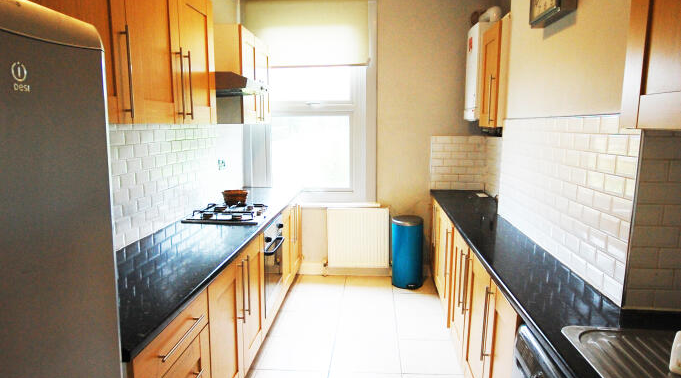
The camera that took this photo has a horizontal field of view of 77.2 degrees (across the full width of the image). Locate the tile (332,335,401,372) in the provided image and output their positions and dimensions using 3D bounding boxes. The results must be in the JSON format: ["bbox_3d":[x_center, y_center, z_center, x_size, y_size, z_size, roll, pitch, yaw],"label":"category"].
[{"bbox_3d":[0.174,1.146,2.948,0.464,0.010,0.439,0,9,4],"label":"tile"}]

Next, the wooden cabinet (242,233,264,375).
[{"bbox_3d":[-0.814,0.686,2.670,0.570,0.714,0.509,0,9,4],"label":"wooden cabinet"}]

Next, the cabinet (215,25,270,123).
[{"bbox_3d":[-0.891,-0.940,3.722,0.357,0.739,0.886,0,9,4],"label":"cabinet"}]

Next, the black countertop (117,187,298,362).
[{"bbox_3d":[-0.823,0.262,2.844,0.633,0.042,3.132,0,9,4],"label":"black countertop"}]

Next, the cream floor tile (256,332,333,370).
[{"bbox_3d":[-0.293,1.150,3.016,0.465,0.010,0.450,1,9,4],"label":"cream floor tile"}]

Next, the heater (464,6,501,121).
[{"bbox_3d":[1.321,-1.042,3.767,0.330,0.870,0.450,1,9,5],"label":"heater"}]

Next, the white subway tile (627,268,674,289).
[{"bbox_3d":[1.159,0.339,1.597,0.162,0.079,0.010,1,9,4],"label":"white subway tile"}]

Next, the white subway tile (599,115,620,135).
[{"bbox_3d":[1.097,-0.262,1.740,0.010,0.077,0.145,1,9,5],"label":"white subway tile"}]

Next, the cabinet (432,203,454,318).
[{"bbox_3d":[1.148,0.547,3.644,0.580,0.727,1.120,1,9,5],"label":"cabinet"}]

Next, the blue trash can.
[{"bbox_3d":[0.666,0.621,4.228,0.298,0.690,0.298,0,9,0],"label":"blue trash can"}]

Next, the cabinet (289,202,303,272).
[{"bbox_3d":[-0.700,0.457,4.182,0.570,0.714,0.534,0,9,4],"label":"cabinet"}]

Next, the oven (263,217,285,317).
[{"bbox_3d":[-0.763,0.543,3.205,0.570,0.592,0.597,0,9,4],"label":"oven"}]

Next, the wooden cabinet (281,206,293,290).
[{"bbox_3d":[-0.737,0.530,3.661,0.580,0.727,0.443,1,9,4],"label":"wooden cabinet"}]

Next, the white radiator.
[{"bbox_3d":[0.182,0.503,4.364,0.620,0.630,0.100,1,9,4],"label":"white radiator"}]

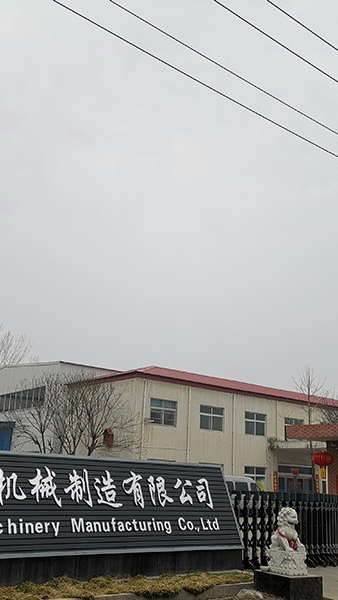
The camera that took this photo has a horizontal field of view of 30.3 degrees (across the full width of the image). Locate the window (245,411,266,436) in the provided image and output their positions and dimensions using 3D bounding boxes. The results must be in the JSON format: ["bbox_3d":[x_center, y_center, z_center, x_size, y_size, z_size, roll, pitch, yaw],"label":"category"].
[{"bbox_3d":[5.574,7.971,40.032,1.787,1.421,0.150,13,-19,-33],"label":"window"}]

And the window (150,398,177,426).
[{"bbox_3d":[-0.259,6.561,36.117,1.879,1.513,0.150,13,-19,-33],"label":"window"}]

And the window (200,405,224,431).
[{"bbox_3d":[2.655,7.259,38.075,1.868,1.468,0.150,13,-19,-33],"label":"window"}]

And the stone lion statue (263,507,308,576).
[{"bbox_3d":[1.892,3.815,9.910,0.410,0.970,0.500,14,-20,-35],"label":"stone lion statue"}]

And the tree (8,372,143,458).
[{"bbox_3d":[-3.116,4.792,20.200,4.219,5.043,3.800,5,-16,-8],"label":"tree"}]

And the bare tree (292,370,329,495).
[{"bbox_3d":[5.909,5.994,25.829,1.464,6.550,1.500,-1,-16,13],"label":"bare tree"}]

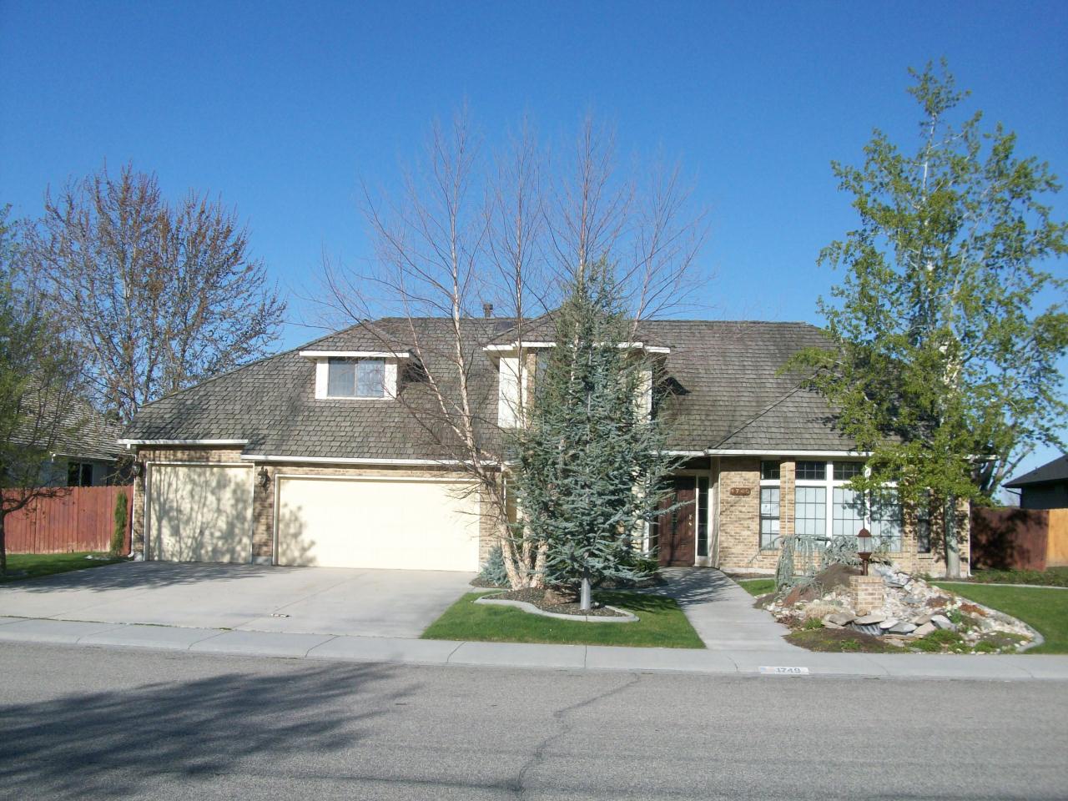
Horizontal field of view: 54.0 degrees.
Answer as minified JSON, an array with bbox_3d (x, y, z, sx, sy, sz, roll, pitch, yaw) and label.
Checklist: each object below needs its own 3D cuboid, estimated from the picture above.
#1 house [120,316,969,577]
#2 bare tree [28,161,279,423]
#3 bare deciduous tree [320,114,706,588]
[{"bbox_3d":[0.643,1.068,30.971,21.300,7.300,12.900,1,-6,4],"label":"house"},{"bbox_3d":[-15.313,-2.213,42.373,10.300,15.003,9.800,1,-6,0],"label":"bare tree"},{"bbox_3d":[-0.393,-1.068,19.894,7.000,9.031,6.500,1,-6,0],"label":"bare deciduous tree"}]

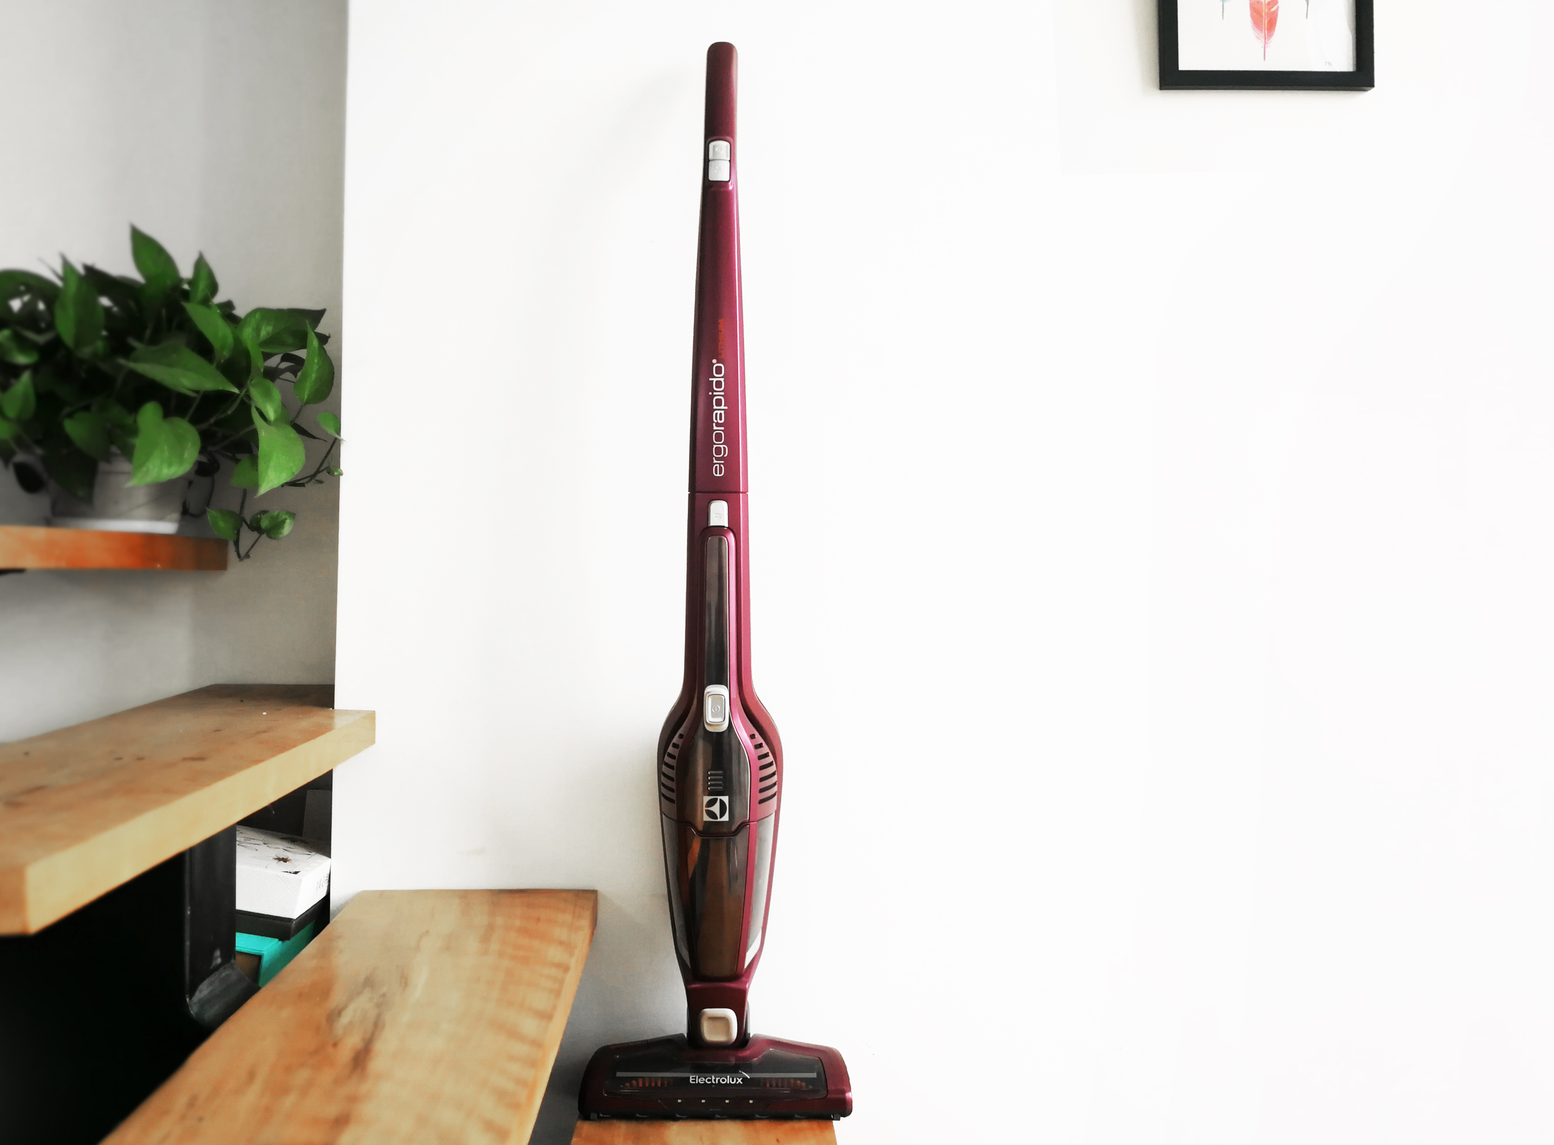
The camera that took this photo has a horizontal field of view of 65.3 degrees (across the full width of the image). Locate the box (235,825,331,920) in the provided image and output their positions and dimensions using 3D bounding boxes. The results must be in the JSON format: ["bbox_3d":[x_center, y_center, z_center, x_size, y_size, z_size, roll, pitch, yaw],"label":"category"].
[{"bbox_3d":[-0.606,0.332,1.375,0.190,0.046,0.148,10,1,0],"label":"box"}]

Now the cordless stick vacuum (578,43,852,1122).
[{"bbox_3d":[-0.056,-0.012,1.270,0.267,1.095,0.157,0,-2,3],"label":"cordless stick vacuum"}]

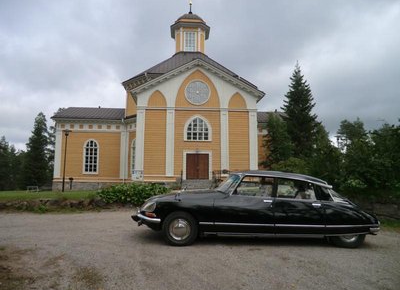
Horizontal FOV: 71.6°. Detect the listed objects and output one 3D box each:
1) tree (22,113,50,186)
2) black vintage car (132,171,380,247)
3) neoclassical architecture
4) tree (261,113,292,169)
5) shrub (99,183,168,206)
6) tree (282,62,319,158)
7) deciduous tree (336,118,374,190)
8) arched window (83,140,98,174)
[{"bbox_3d":[-24.300,0.650,41.171,4.600,11.600,4.600,0,-6,0],"label":"tree"},{"bbox_3d":[1.200,1.275,5.997,4.850,1.440,1.800,0,-6,4],"label":"black vintage car"},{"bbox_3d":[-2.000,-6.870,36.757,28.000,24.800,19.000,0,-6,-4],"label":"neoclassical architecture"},{"bbox_3d":[6.800,0.807,24.556,2.900,6.700,2.900,0,-6,0],"label":"tree"},{"bbox_3d":[-2.800,2.110,11.741,3.000,0.940,1.600,0,-6,0],"label":"shrub"},{"bbox_3d":[9.750,-1.960,26.869,3.900,12.700,3.900,0,-6,0],"label":"tree"},{"bbox_3d":[10.900,0.764,19.532,2.900,5.500,2.900,0,-6,0],"label":"deciduous tree"},{"bbox_3d":[-12.450,1.350,31.639,1.850,3.950,0.300,0,-6,-4],"label":"arched window"}]

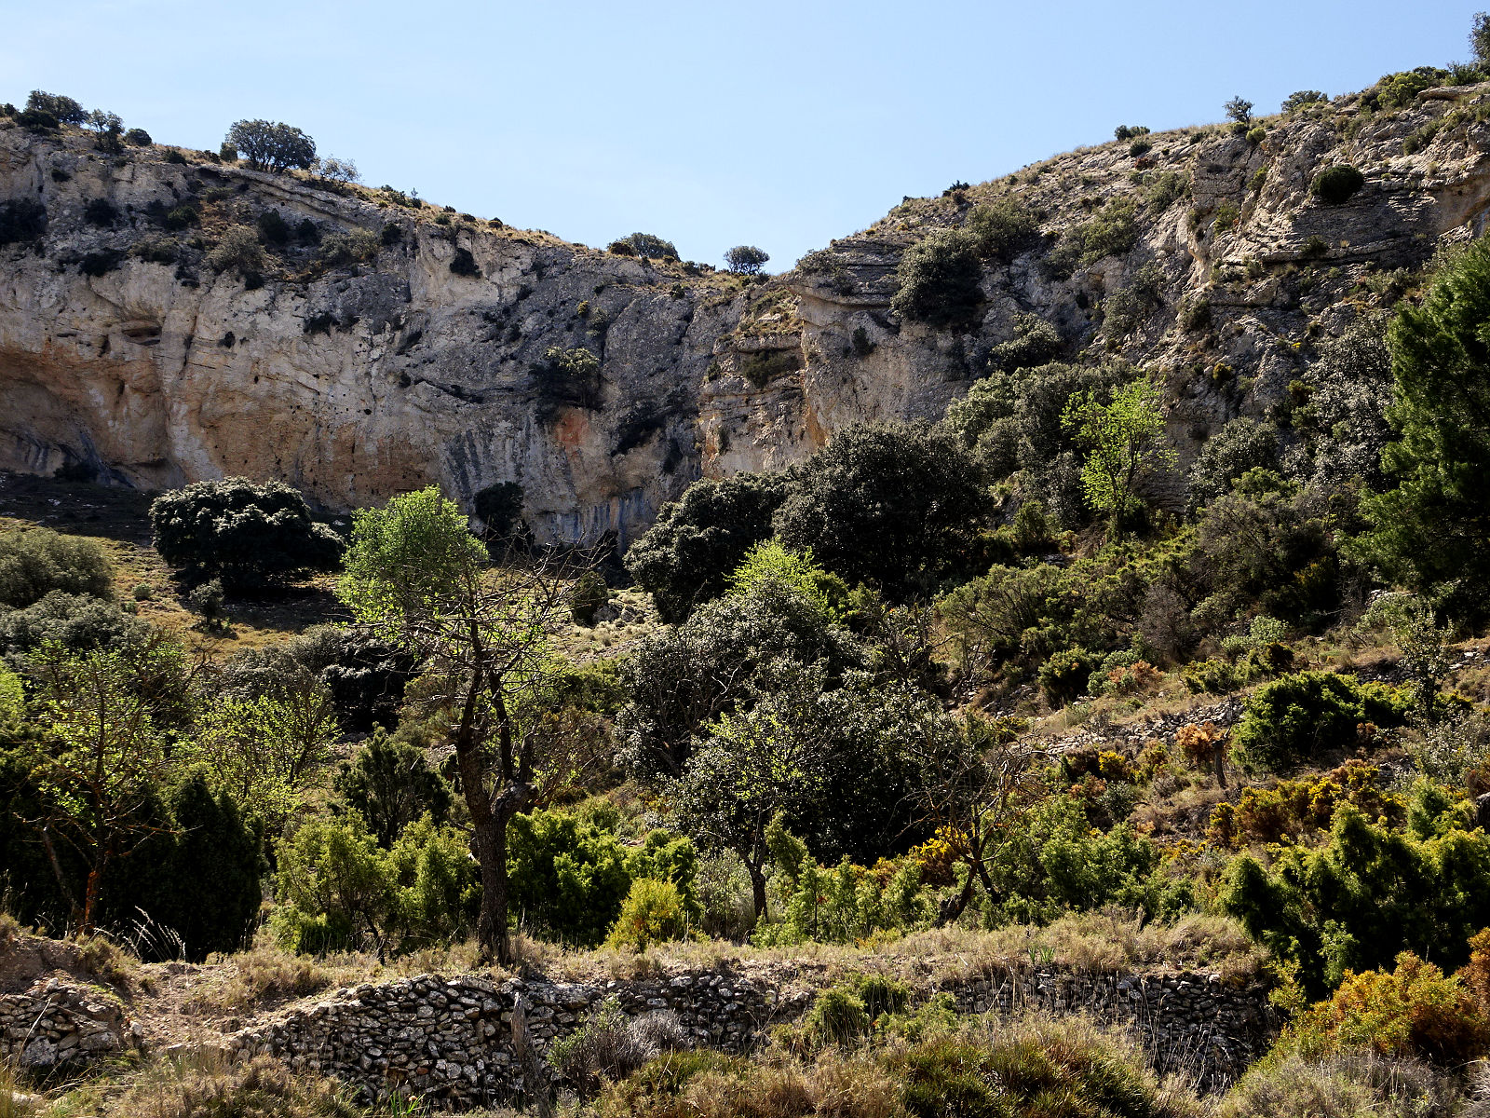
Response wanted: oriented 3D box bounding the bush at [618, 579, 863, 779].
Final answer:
[{"bbox_3d":[-0.068,2.222,49.000,4.090,3.580,3.480,0,-6,0],"label":"bush"}]

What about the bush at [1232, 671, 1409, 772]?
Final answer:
[{"bbox_3d":[9.047,2.561,46.000,2.780,1.480,2.220,0,-6,0],"label":"bush"}]

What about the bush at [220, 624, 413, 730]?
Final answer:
[{"bbox_3d":[-8.793,2.494,60.000,3.960,2.130,3.170,0,-6,0],"label":"bush"}]

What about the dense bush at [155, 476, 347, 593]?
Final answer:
[{"bbox_3d":[-16.001,-0.822,94.000,6.240,3.350,5.310,0,-6,0],"label":"dense bush"}]

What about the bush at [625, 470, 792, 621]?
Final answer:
[{"bbox_3d":[-0.965,-0.306,77.000,4.410,3.790,4.190,0,-6,0],"label":"bush"}]

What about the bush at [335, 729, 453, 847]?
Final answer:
[{"bbox_3d":[-5.036,3.307,42.000,1.670,1.680,1.500,0,-6,0],"label":"bush"}]

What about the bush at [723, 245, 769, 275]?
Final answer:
[{"bbox_3d":[0.033,-16.832,165.000,2.620,1.580,2.360,0,-6,0],"label":"bush"}]

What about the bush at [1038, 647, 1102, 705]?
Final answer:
[{"bbox_3d":[5.891,2.129,53.000,1.140,1.020,1.080,0,-6,0],"label":"bush"}]

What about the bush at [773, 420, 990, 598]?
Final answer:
[{"bbox_3d":[3.365,-1.188,72.000,5.330,4.220,4.790,0,-6,0],"label":"bush"}]

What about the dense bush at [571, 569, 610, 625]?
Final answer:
[{"bbox_3d":[-4.321,1.060,82.000,1.110,1.510,1.110,0,-6,0],"label":"dense bush"}]

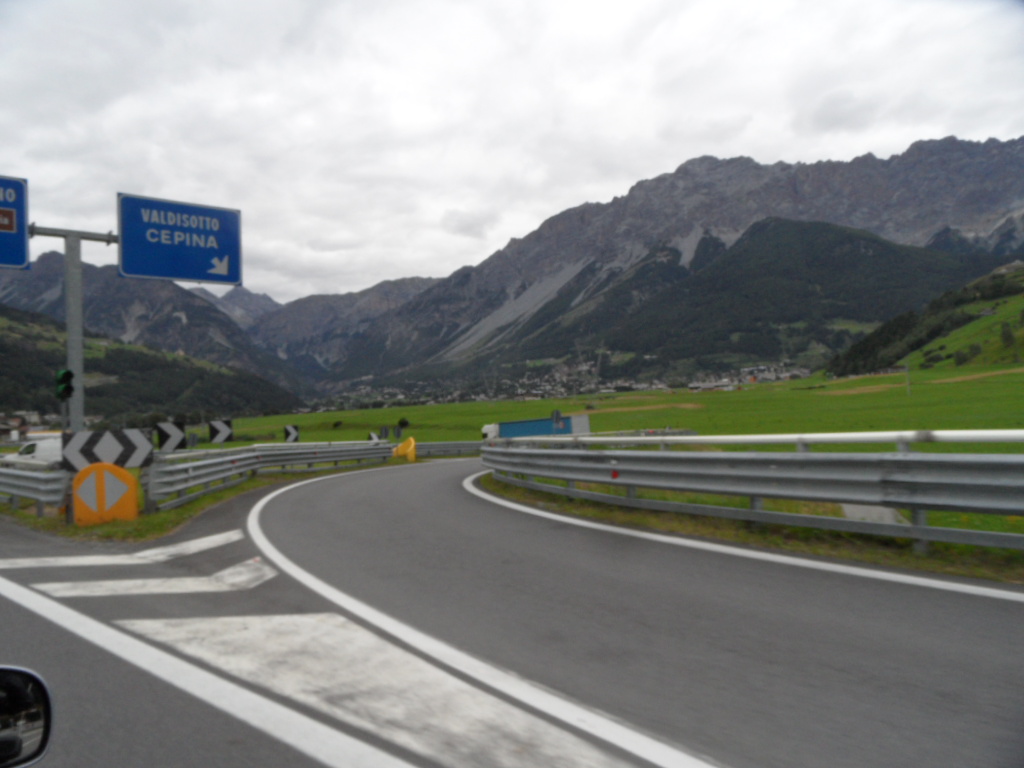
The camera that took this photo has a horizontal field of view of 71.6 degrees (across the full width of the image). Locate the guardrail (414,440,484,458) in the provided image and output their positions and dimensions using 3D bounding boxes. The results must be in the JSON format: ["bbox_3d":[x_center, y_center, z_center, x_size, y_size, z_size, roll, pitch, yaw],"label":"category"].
[{"bbox_3d":[-3.873,4.090,44.000,4.600,0.860,0.300,-1,-3,-18],"label":"guardrail"}]

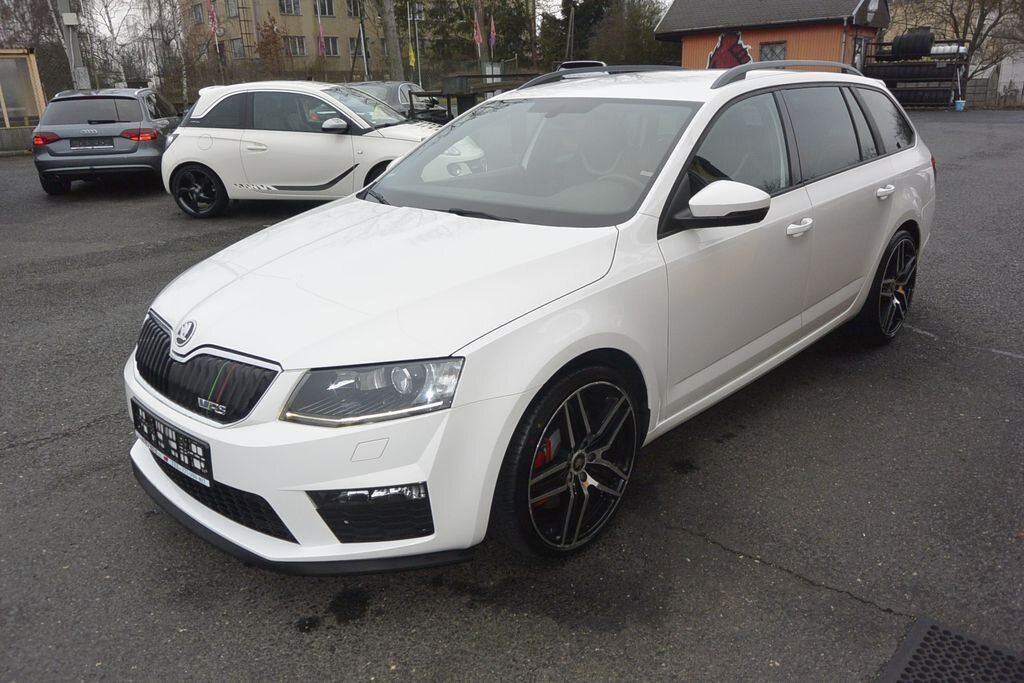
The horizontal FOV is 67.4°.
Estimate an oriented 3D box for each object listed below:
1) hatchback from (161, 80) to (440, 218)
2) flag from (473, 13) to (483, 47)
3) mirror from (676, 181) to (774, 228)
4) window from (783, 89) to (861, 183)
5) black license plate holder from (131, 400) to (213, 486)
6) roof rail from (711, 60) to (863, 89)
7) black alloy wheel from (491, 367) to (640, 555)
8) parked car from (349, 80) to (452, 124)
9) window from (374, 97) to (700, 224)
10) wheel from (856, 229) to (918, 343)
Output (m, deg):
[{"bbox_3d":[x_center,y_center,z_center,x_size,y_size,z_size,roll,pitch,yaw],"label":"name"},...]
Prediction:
[{"bbox_3d":[-2.177,-2.322,9.065,3.700,1.480,1.740,2,19,9],"label":"hatchback"},{"bbox_3d":[-1.247,-11.280,27.770,0.392,1.138,0.250,-2,19,-2],"label":"flag"},{"bbox_3d":[0.706,-0.461,2.531,0.230,0.160,0.190,15,25,41],"label":"mirror"},{"bbox_3d":[1.360,-0.920,3.348,0.632,0.383,0.045,-20,4,-42],"label":"window"},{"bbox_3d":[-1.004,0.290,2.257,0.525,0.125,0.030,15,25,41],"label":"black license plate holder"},{"bbox_3d":[1.331,-1.226,3.522,0.070,0.100,1.630,15,25,40],"label":"roof rail"},{"bbox_3d":[0.150,0.349,2.374,0.225,0.640,0.640,15,25,41],"label":"black alloy wheel"},{"bbox_3d":[-2.760,-4.980,17.000,1.830,1.460,4.750,2,19,9],"label":"parked car"},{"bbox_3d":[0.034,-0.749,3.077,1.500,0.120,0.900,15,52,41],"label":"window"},{"bbox_3d":[2.009,-0.312,4.212,0.225,0.640,0.640,16,26,42],"label":"wheel"}]

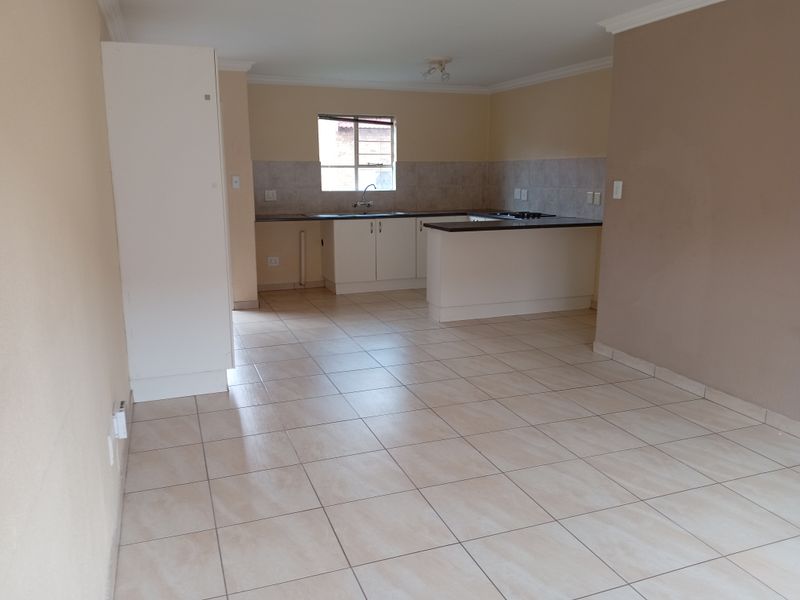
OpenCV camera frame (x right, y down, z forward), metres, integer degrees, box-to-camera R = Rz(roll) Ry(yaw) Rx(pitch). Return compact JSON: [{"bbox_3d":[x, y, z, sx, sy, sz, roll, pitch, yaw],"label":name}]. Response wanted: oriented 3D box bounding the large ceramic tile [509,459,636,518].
[{"bbox_3d":[0.781,0.861,2.868,0.439,0.010,0.436,-4,13,-20],"label":"large ceramic tile"}]

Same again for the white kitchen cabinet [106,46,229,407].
[{"bbox_3d":[-1.481,-0.479,4.082,0.625,2.113,0.650,-4,13,-20],"label":"white kitchen cabinet"}]

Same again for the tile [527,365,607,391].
[{"bbox_3d":[1.125,0.536,4.295,0.430,0.010,0.430,-4,12,-20],"label":"tile"}]

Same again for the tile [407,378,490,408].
[{"bbox_3d":[0.313,0.600,4.001,0.430,0.010,0.430,-4,12,-20],"label":"tile"}]

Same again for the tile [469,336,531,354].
[{"bbox_3d":[0.863,0.392,5.315,0.447,0.010,0.447,-5,12,-20],"label":"tile"}]

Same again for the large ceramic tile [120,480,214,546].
[{"bbox_3d":[-1.020,0.927,2.746,0.375,0.010,0.447,-5,12,-20],"label":"large ceramic tile"}]

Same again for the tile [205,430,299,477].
[{"bbox_3d":[-0.755,0.776,3.162,0.430,0.010,0.430,-4,12,-20],"label":"tile"}]

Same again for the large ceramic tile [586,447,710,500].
[{"bbox_3d":[1.182,0.818,2.985,0.434,0.010,0.434,-5,12,-20],"label":"large ceramic tile"}]

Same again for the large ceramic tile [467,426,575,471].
[{"bbox_3d":[0.619,0.768,3.238,0.434,0.010,0.434,-5,12,-20],"label":"large ceramic tile"}]

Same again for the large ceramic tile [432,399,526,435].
[{"bbox_3d":[0.471,0.694,3.686,0.439,0.010,0.439,-4,12,-20],"label":"large ceramic tile"}]

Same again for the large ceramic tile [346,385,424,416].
[{"bbox_3d":[-0.095,0.640,3.917,0.439,0.010,0.436,-4,13,-20],"label":"large ceramic tile"}]

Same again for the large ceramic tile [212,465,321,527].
[{"bbox_3d":[-0.616,0.873,2.811,0.439,0.010,0.436,-4,13,-20],"label":"large ceramic tile"}]

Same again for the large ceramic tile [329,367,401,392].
[{"bbox_3d":[-0.249,0.556,4.317,0.439,0.010,0.436,-4,13,-20],"label":"large ceramic tile"}]

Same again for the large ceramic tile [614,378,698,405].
[{"bbox_3d":[1.661,0.591,4.073,0.353,0.010,0.434,-5,12,-20],"label":"large ceramic tile"}]

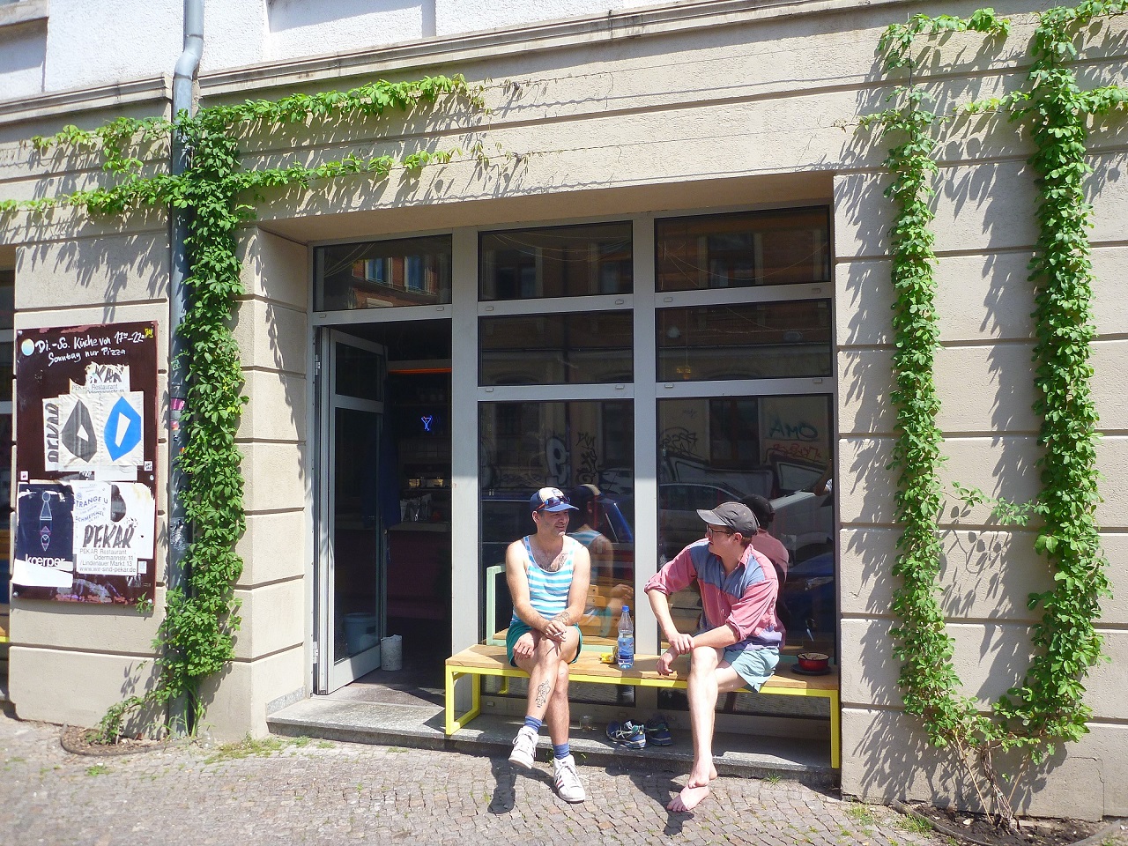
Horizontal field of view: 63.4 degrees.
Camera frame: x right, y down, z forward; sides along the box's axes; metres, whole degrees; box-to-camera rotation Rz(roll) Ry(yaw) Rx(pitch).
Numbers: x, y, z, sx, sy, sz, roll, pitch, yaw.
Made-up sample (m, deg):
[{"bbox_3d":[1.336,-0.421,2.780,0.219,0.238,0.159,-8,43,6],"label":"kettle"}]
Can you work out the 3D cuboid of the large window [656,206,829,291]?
[{"bbox_3d":[0.922,-0.894,4.736,0.900,0.410,0.060,-1,-2,16],"label":"large window"}]

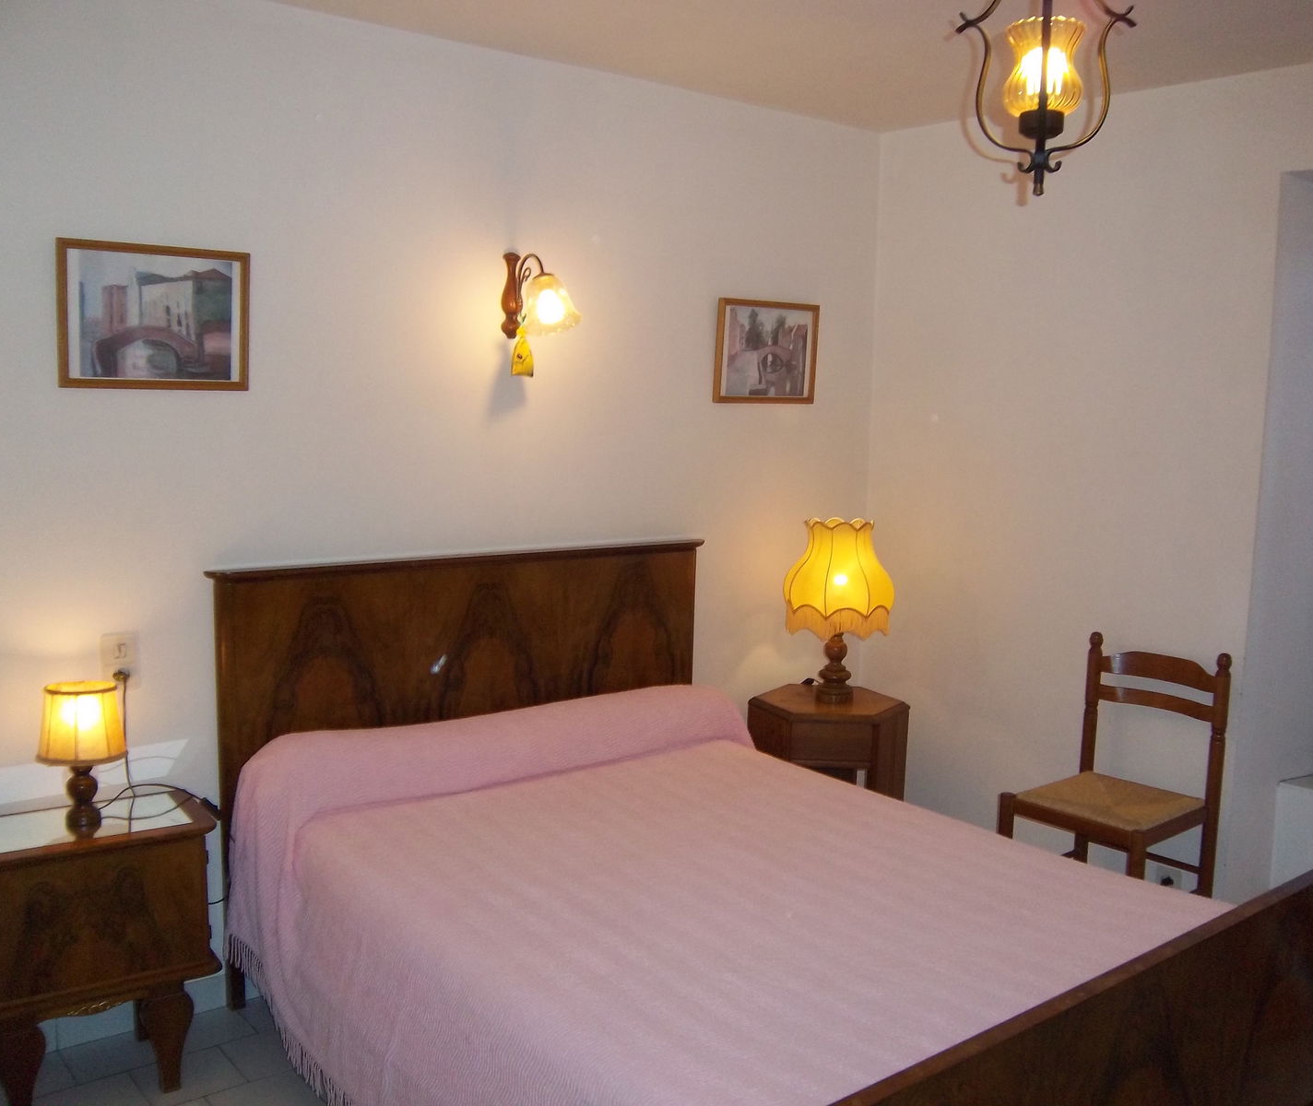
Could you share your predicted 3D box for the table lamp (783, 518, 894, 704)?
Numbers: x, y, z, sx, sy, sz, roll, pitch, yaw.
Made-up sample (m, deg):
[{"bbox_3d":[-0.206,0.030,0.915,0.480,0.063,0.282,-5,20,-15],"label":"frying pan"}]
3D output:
[{"bbox_3d":[0.592,0.189,3.872,0.360,0.580,0.360,2,7,5],"label":"table lamp"}]

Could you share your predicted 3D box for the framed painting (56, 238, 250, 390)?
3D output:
[{"bbox_3d":[-1.167,-0.552,2.802,0.430,0.332,0.020,-4,8,-36],"label":"framed painting"}]

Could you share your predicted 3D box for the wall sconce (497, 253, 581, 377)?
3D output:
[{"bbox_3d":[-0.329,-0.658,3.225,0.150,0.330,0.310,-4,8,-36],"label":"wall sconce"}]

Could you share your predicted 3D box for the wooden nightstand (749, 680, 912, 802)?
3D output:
[{"bbox_3d":[0.551,0.785,3.913,0.506,0.615,0.433,2,7,5],"label":"wooden nightstand"}]

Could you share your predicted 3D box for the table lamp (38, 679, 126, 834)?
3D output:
[{"bbox_3d":[-1.273,0.446,2.636,0.197,0.310,0.197,-4,8,-36],"label":"table lamp"}]

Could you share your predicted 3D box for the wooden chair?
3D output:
[{"bbox_3d":[1.300,0.716,3.437,0.430,0.890,0.430,-4,9,-39],"label":"wooden chair"}]

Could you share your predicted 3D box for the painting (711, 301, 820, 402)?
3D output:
[{"bbox_3d":[0.375,-0.660,3.939,0.442,0.330,0.020,-4,8,-36],"label":"painting"}]

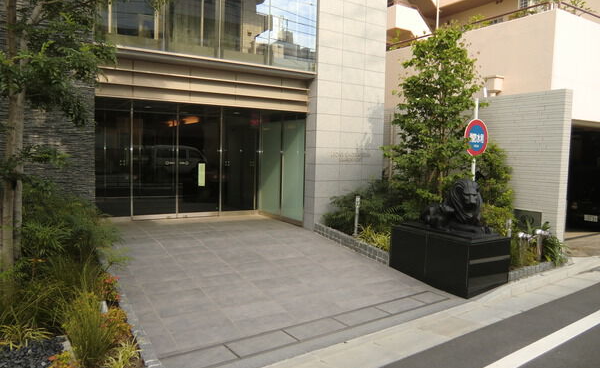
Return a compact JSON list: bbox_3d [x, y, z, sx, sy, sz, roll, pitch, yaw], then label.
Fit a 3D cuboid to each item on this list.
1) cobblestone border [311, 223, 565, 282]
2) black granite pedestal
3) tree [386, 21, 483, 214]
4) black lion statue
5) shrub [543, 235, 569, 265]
[{"bbox_3d":[2.017,1.001,6.767,2.020,0.283,3.434,-1,5,-29],"label":"cobblestone border"},{"bbox_3d":[1.958,0.943,5.549,0.737,0.677,1.333,-1,5,-29],"label":"black granite pedestal"},{"bbox_3d":[2.164,-0.774,6.638,1.434,3.485,1.434,-1,5,-29],"label":"tree"},{"bbox_3d":[2.000,0.280,5.492,0.424,0.646,0.929,-1,5,-29],"label":"black lion statue"},{"bbox_3d":[3.629,0.945,5.909,0.364,0.414,0.364,-1,5,-29],"label":"shrub"}]

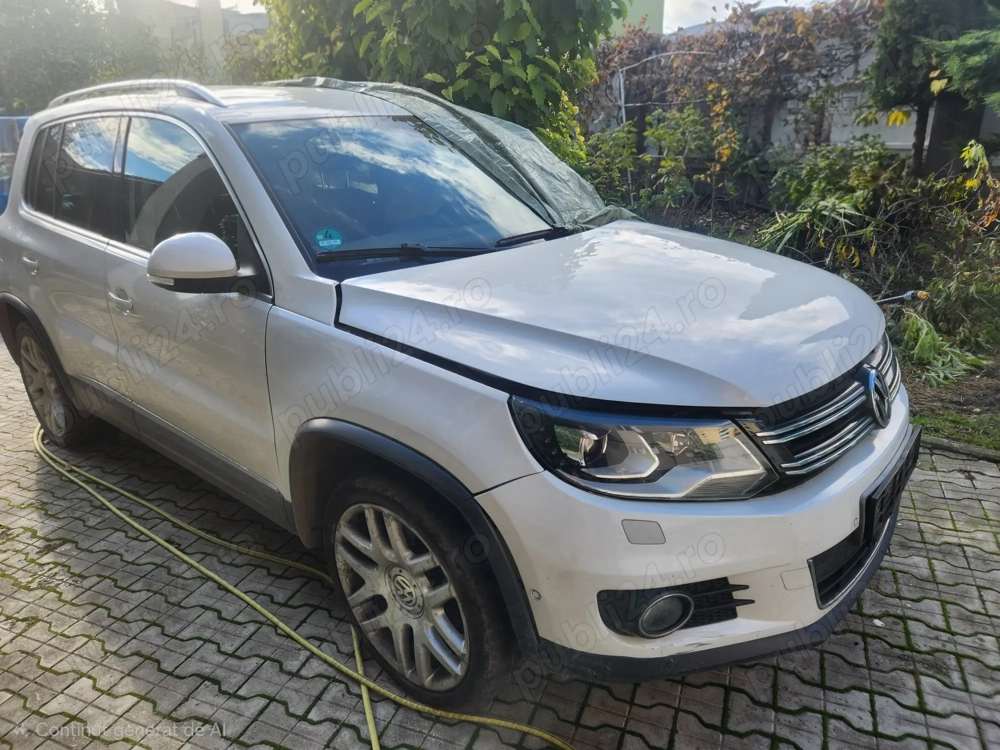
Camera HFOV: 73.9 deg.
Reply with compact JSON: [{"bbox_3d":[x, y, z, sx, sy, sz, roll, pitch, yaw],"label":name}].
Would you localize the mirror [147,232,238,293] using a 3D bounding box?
[{"bbox_3d":[-0.823,-0.300,1.807,0.135,0.170,0.240,14,25,38],"label":"mirror"}]

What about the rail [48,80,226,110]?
[{"bbox_3d":[-1.500,-1.089,2.600,1.730,0.100,0.060,18,27,38],"label":"rail"}]

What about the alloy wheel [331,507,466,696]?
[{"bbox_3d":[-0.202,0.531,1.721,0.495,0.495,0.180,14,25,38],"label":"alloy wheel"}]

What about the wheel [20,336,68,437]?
[{"bbox_3d":[-2.198,0.041,3.336,0.505,0.505,0.180,14,25,38],"label":"wheel"}]

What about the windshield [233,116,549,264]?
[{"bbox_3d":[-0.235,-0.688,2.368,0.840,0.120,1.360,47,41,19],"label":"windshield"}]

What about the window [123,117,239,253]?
[{"bbox_3d":[-1.040,-0.611,2.115,0.820,0.460,0.060,14,7,38],"label":"window"}]

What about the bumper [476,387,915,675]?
[{"bbox_3d":[0.770,0.262,1.878,0.615,0.600,1.800,14,25,38],"label":"bumper"}]

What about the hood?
[{"bbox_3d":[0.467,-0.249,1.956,1.160,0.230,1.560,14,25,38],"label":"hood"}]

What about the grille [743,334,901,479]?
[{"bbox_3d":[0.900,0.037,1.677,0.155,0.210,1.060,14,25,38],"label":"grille"}]

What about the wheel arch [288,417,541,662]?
[{"bbox_3d":[-0.224,0.344,1.628,0.870,0.490,0.140,14,25,38],"label":"wheel arch"}]

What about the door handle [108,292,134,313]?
[{"bbox_3d":[-1.286,-0.255,2.261,0.190,0.047,0.050,14,25,38],"label":"door handle"}]

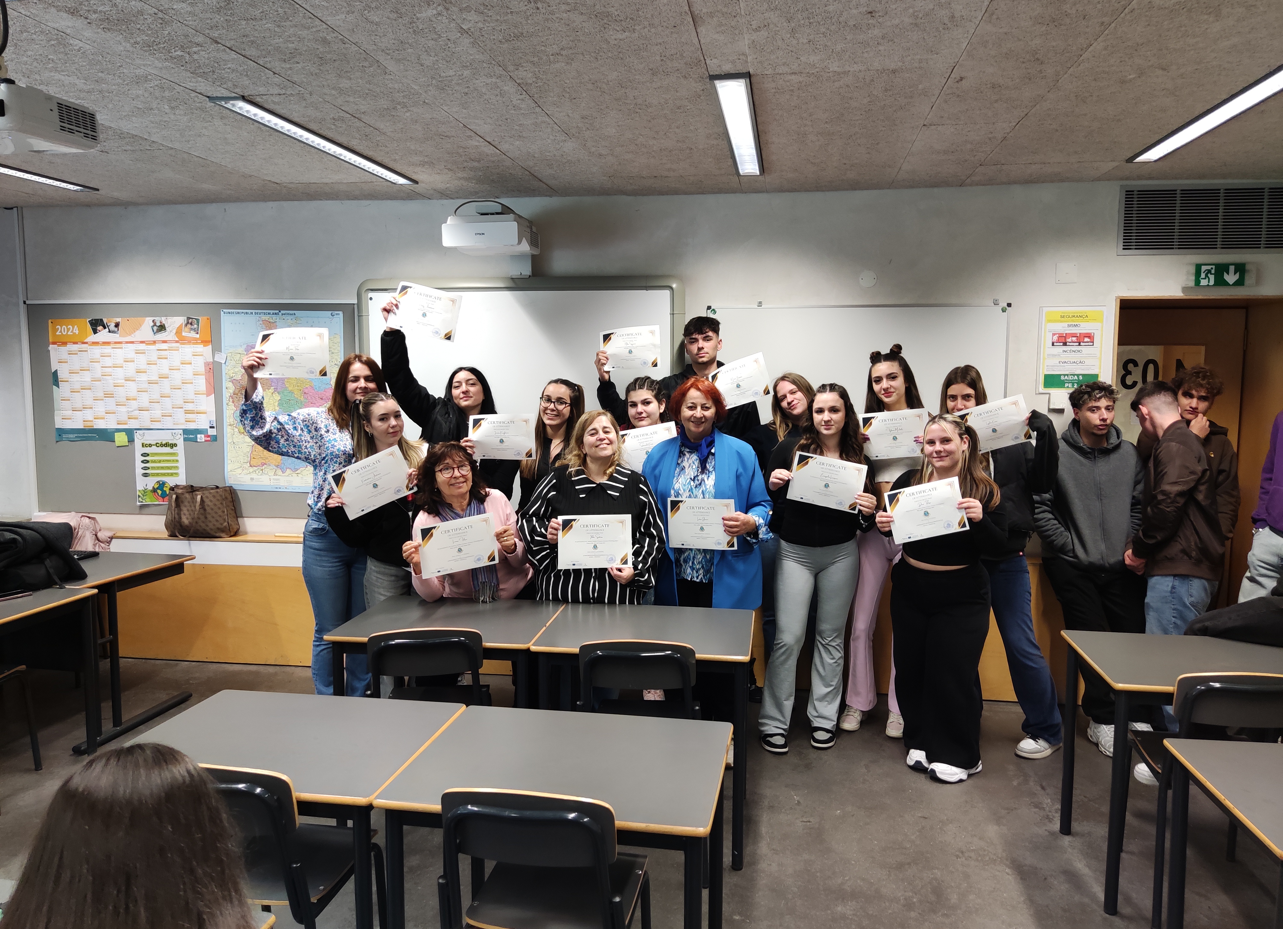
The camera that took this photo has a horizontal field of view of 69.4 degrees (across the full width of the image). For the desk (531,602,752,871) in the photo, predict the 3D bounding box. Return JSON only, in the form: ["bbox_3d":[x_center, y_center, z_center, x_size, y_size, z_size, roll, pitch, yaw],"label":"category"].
[{"bbox_3d":[0.031,0.966,3.405,0.741,0.740,0.581,1,6,8],"label":"desk"}]

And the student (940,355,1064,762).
[{"bbox_3d":[1.596,0.408,4.128,0.480,1.680,0.420,2,6,20],"label":"student"}]

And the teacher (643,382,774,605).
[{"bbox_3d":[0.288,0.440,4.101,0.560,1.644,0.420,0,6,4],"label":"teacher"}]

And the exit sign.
[{"bbox_3d":[2.783,-0.911,4.452,0.228,0.106,0.040,1,6,9],"label":"exit sign"}]

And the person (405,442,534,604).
[{"bbox_3d":[-0.724,0.569,3.891,0.530,1.330,0.600,0,5,-9],"label":"person"}]

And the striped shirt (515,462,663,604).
[{"bbox_3d":[-0.207,0.324,3.863,0.570,0.660,0.360,1,6,6],"label":"striped shirt"}]

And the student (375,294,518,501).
[{"bbox_3d":[-0.928,0.201,4.468,0.680,1.960,0.520,0,5,-6],"label":"student"}]

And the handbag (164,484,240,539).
[{"bbox_3d":[-2.458,0.263,5.203,0.400,0.300,0.170,1,5,8],"label":"handbag"}]

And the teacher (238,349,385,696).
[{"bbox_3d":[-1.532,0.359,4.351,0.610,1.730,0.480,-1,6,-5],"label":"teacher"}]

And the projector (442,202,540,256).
[{"bbox_3d":[-0.712,-1.097,4.454,0.365,0.151,0.380,1,6,9],"label":"projector"}]

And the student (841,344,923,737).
[{"bbox_3d":[1.116,0.346,4.296,0.430,1.789,0.400,1,6,11],"label":"student"}]

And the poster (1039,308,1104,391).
[{"bbox_3d":[2.092,-0.558,4.507,0.289,0.414,0.015,1,6,9],"label":"poster"}]

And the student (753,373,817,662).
[{"bbox_3d":[0.705,0.375,4.463,0.480,1.630,0.360,1,5,6],"label":"student"}]

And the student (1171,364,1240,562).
[{"bbox_3d":[2.573,0.359,4.412,0.480,1.690,0.380,2,5,22],"label":"student"}]

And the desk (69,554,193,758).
[{"bbox_3d":[-2.942,0.856,4.468,1.250,0.740,0.720,1,6,9],"label":"desk"}]

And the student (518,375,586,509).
[{"bbox_3d":[-0.442,0.377,4.517,0.450,1.660,0.320,1,6,6],"label":"student"}]

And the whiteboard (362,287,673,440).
[{"bbox_3d":[-0.661,-0.317,4.946,1.730,1.310,0.055,1,5,8],"label":"whiteboard"}]

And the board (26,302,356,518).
[{"bbox_3d":[-2.566,-0.314,5.262,2.013,1.217,0.030,1,6,9],"label":"board"}]

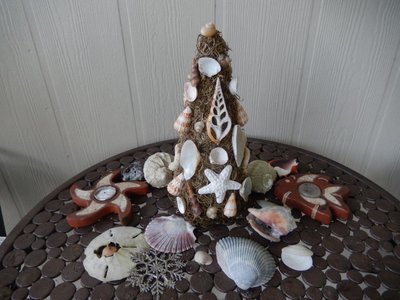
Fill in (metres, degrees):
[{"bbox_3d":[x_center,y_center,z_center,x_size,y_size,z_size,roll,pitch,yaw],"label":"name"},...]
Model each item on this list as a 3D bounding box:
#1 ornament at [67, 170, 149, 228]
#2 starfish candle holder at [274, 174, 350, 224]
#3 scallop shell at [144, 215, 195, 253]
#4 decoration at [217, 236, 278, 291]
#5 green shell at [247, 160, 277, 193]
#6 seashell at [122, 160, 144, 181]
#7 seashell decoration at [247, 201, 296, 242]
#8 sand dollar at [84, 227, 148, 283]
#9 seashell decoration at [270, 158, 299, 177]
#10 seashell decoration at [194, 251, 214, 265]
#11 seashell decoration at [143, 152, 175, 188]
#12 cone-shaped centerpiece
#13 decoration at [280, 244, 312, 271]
[{"bbox_3d":[-0.176,0.090,0.556,0.152,0.023,0.140,-2,31,0],"label":"ornament"},{"bbox_3d":[0.191,0.079,0.499,0.119,0.025,0.100,10,33,17],"label":"starfish candle holder"},{"bbox_3d":[-0.045,0.122,0.442,0.079,0.022,0.069,-1,31,0],"label":"scallop shell"},{"bbox_3d":[0.069,0.155,0.426,0.087,0.032,0.098,1,31,5],"label":"decoration"},{"bbox_3d":[0.111,0.049,0.523,0.055,0.055,0.050,-18,35,-25],"label":"green shell"},{"bbox_3d":[-0.144,0.043,0.621,0.046,0.035,0.042,-2,31,0],"label":"seashell"},{"bbox_3d":[0.119,0.112,0.481,0.083,0.046,0.056,13,34,23],"label":"seashell decoration"},{"bbox_3d":[-0.118,0.147,0.414,0.091,0.012,0.087,-1,31,0],"label":"sand dollar"},{"bbox_3d":[0.163,0.035,0.567,0.060,0.032,0.044,-1,31,0],"label":"seashell decoration"},{"bbox_3d":[0.005,0.149,0.405,0.026,0.012,0.021,-1,31,0],"label":"seashell decoration"},{"bbox_3d":[-0.081,0.041,0.590,0.067,0.064,0.056,-2,31,0],"label":"seashell decoration"},{"bbox_3d":[0.013,-0.040,0.473,0.148,0.320,0.142,-2,31,0],"label":"cone-shaped centerpiece"},{"bbox_3d":[0.137,0.146,0.402,0.043,0.016,0.041,-1,31,0],"label":"decoration"}]

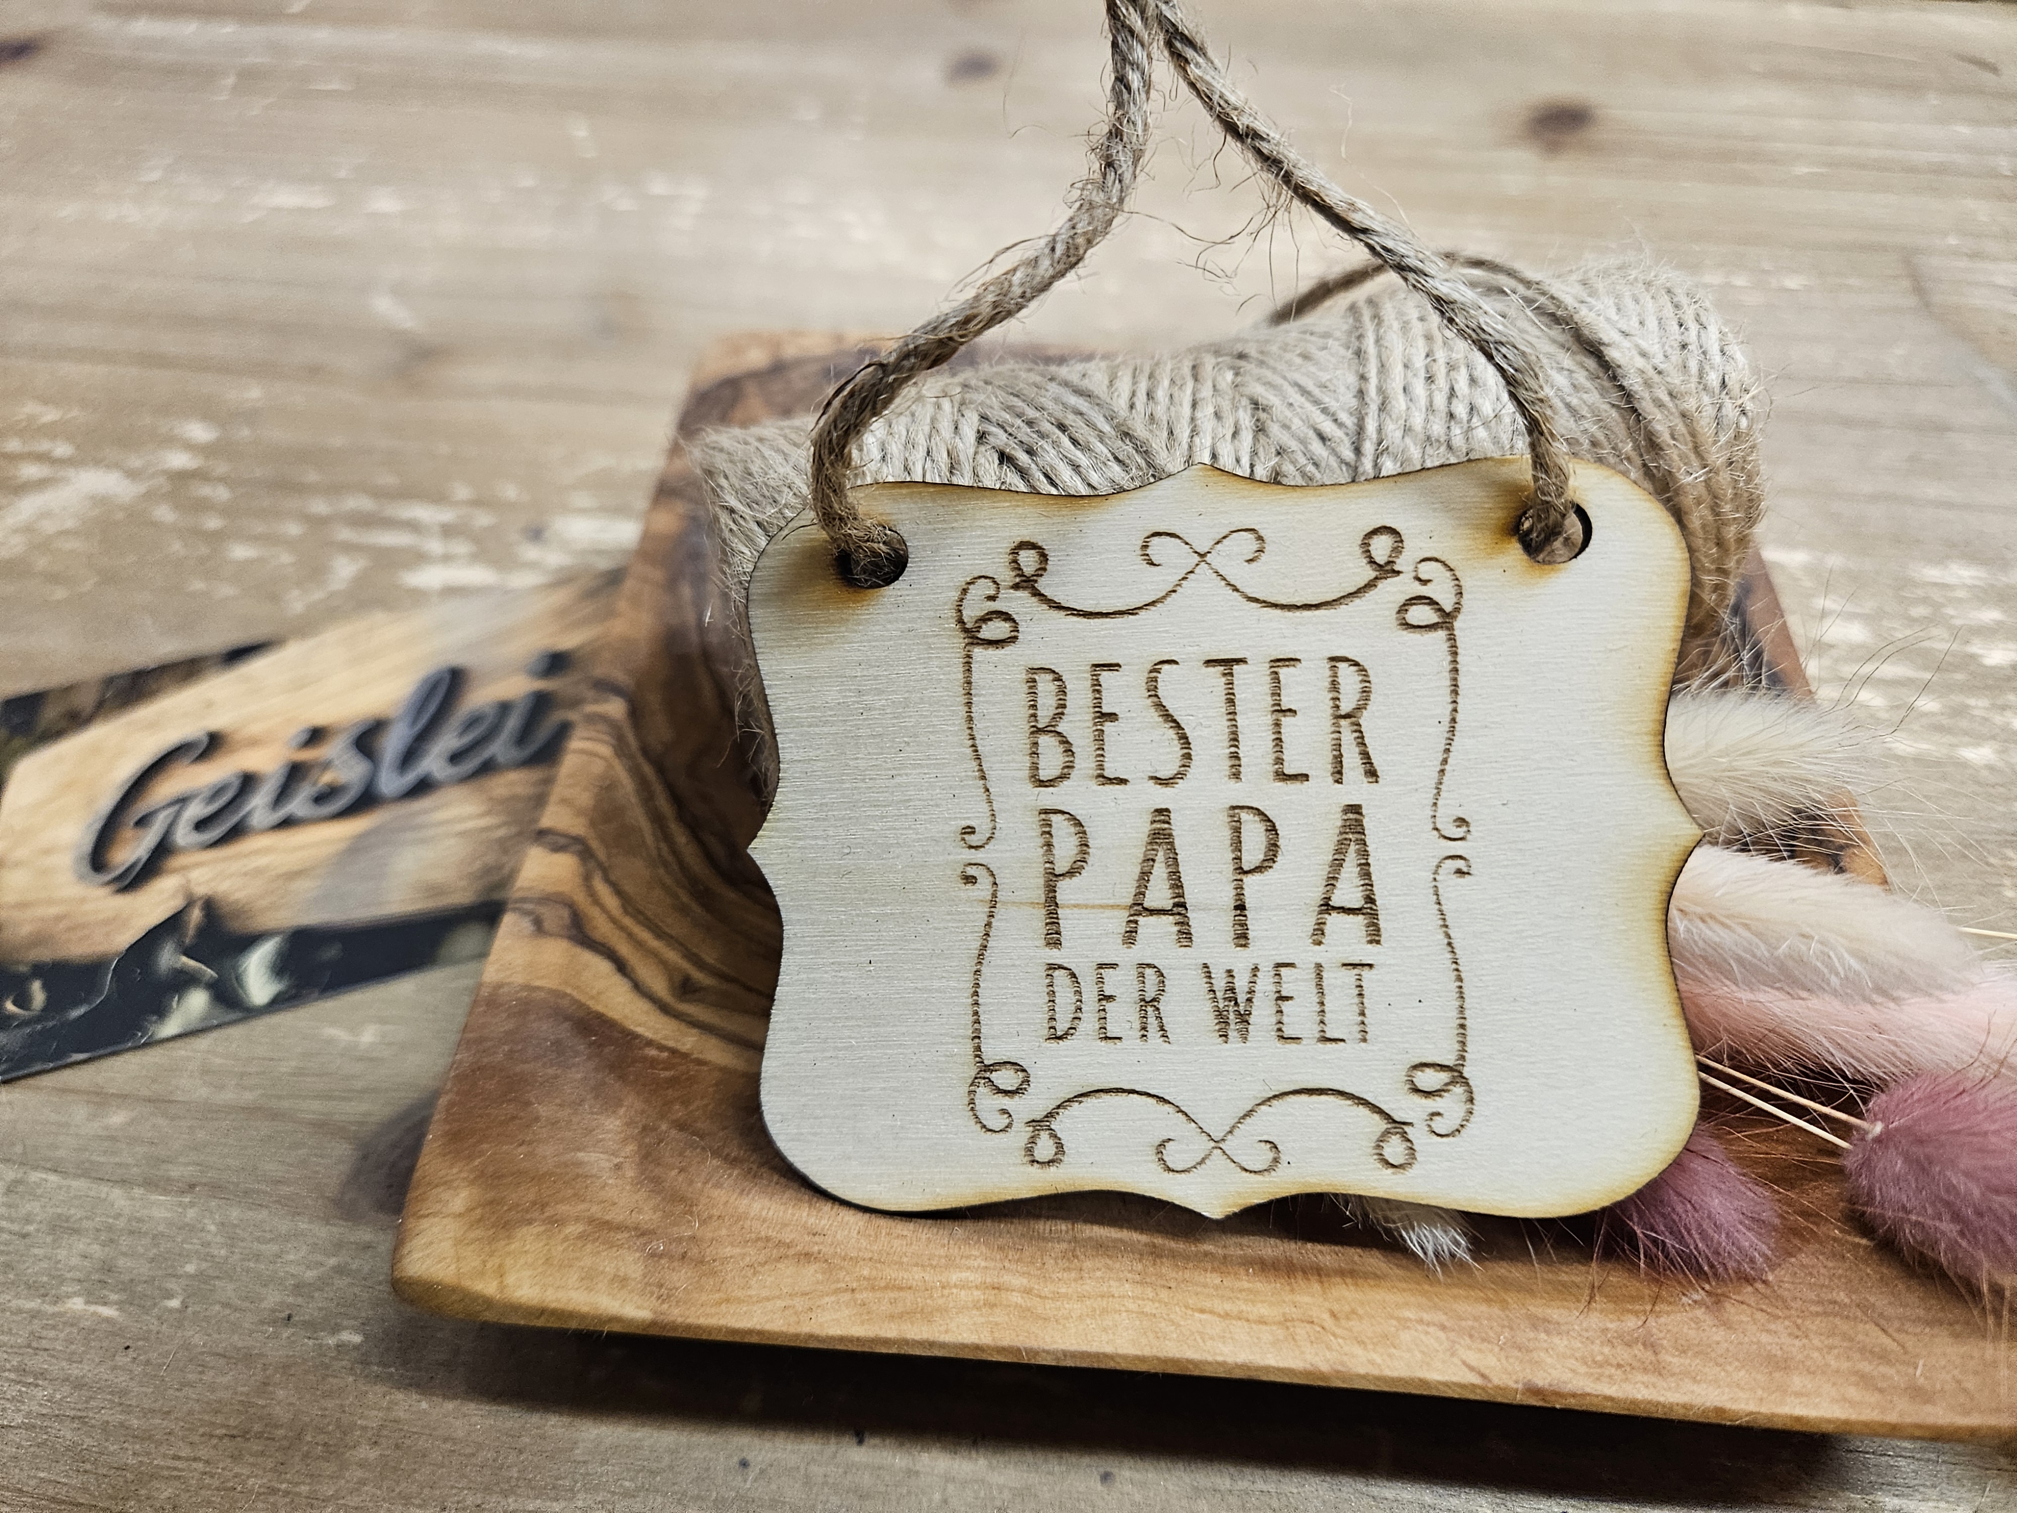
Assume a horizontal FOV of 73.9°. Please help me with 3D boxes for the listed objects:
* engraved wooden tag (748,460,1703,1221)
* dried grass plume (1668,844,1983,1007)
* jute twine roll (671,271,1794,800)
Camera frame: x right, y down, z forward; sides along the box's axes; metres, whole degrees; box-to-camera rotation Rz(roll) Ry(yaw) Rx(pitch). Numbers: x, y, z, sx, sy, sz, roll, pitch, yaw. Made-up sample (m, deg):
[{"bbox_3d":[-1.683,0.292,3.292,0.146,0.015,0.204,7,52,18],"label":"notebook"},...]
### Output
[{"bbox_3d":[0.021,0.009,0.141,0.098,0.003,0.079,-1,91,6],"label":"engraved wooden tag"},{"bbox_3d":[0.084,0.018,0.145,0.041,0.015,0.015,9,54,5],"label":"dried grass plume"},{"bbox_3d":[0.024,-0.025,0.165,0.116,0.046,0.046,-8,53,4],"label":"jute twine roll"}]

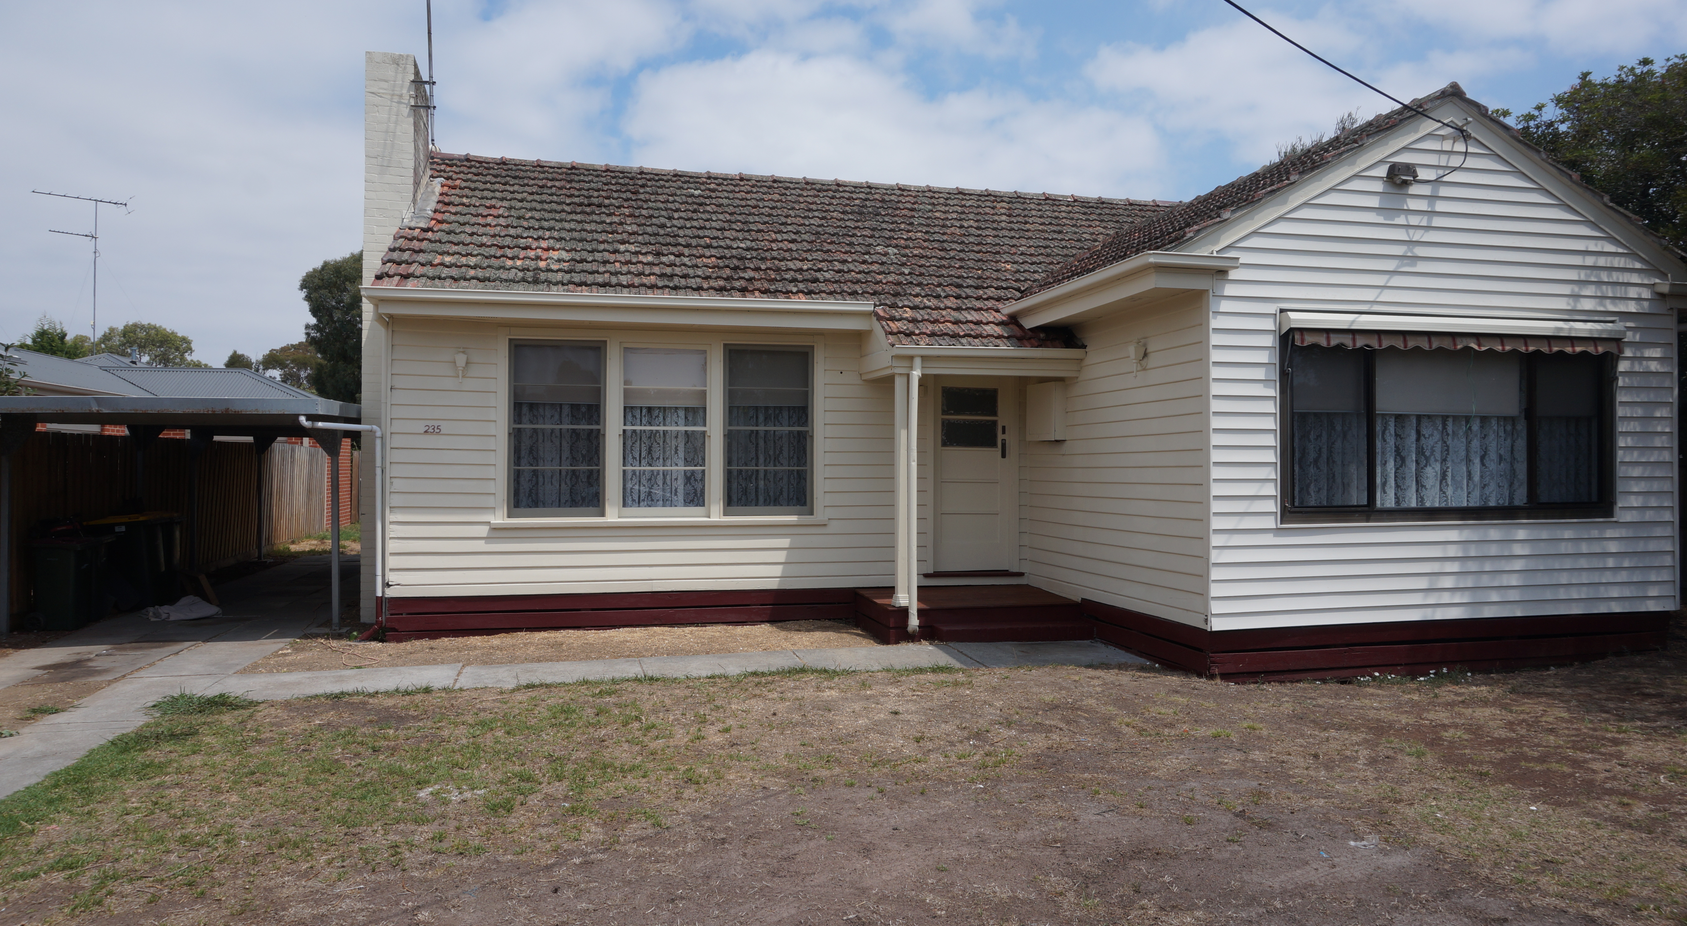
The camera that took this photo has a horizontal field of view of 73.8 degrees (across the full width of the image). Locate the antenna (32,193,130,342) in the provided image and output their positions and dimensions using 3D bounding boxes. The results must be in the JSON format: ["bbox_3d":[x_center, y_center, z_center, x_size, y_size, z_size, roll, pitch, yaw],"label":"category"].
[{"bbox_3d":[-20.315,-5.222,30.000,0.700,4.100,2.200,0,-1,41],"label":"antenna"}]

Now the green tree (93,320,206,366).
[{"bbox_3d":[-30.986,-2.205,50.000,5.000,8.309,5.000,0,0,-13],"label":"green tree"}]

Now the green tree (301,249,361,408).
[{"bbox_3d":[-15.049,-2.566,36.000,4.300,8.836,4.300,0,0,-13],"label":"green tree"}]

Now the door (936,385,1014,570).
[{"bbox_3d":[1.340,0.118,11.757,0.840,2.040,0.050,0,0,-13],"label":"door"}]

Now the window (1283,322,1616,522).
[{"bbox_3d":[4.839,-0.317,8.917,3.119,1.617,0.120,0,0,-13],"label":"window"}]

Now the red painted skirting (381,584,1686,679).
[{"bbox_3d":[1.341,1.449,9.899,10.630,0.400,3.560,0,0,-13],"label":"red painted skirting"}]

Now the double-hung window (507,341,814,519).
[{"bbox_3d":[-1.742,-0.306,11.014,2.969,1.713,0.120,0,0,-13],"label":"double-hung window"}]

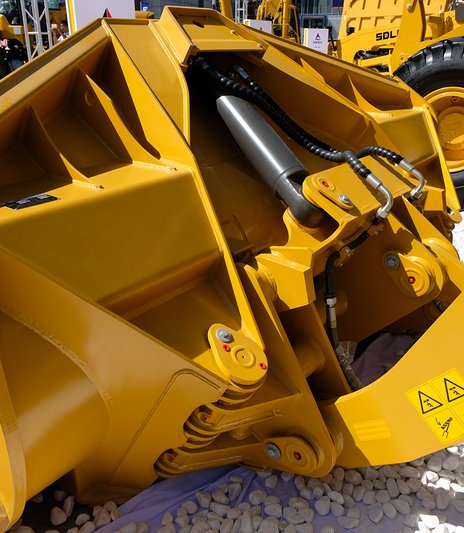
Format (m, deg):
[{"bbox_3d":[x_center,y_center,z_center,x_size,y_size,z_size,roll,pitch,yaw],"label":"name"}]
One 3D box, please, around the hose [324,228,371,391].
[{"bbox_3d":[0.442,0.167,2.084,0.230,0.710,0.100,17,28,35],"label":"hose"}]

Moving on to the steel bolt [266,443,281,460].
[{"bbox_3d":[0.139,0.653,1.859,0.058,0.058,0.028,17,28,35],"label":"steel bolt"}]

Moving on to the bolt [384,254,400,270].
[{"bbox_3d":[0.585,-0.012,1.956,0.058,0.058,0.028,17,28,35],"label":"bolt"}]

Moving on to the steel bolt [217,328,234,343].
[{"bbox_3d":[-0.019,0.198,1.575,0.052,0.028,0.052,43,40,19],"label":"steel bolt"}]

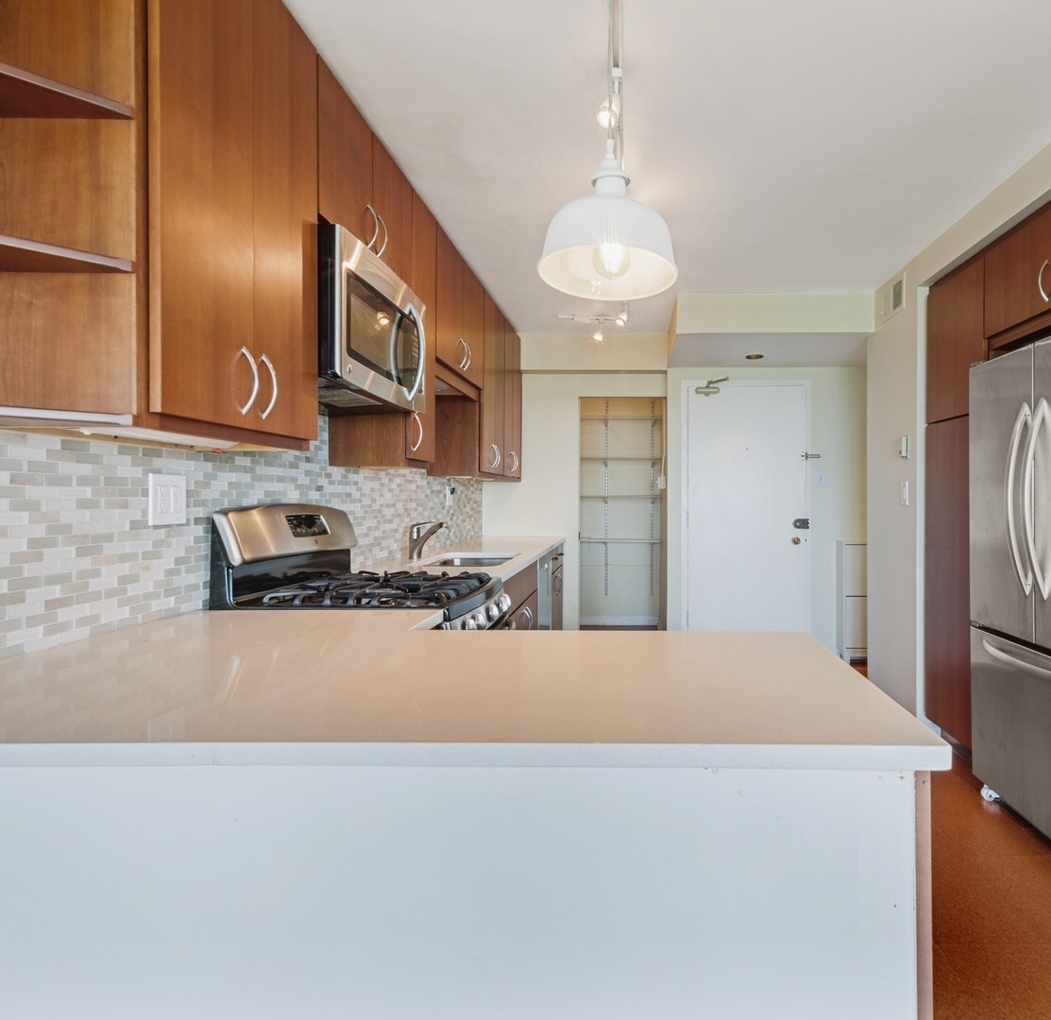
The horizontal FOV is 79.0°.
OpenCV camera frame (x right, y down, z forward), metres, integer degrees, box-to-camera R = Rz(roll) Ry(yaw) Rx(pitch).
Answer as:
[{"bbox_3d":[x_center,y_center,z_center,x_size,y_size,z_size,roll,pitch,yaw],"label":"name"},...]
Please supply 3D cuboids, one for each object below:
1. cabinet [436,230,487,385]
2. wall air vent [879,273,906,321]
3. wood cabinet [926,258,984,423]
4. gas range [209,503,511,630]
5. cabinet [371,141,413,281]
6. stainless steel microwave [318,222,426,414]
[{"bbox_3d":[-0.474,-0.970,3.257,0.335,0.597,0.870,0,1,10],"label":"cabinet"},{"bbox_3d":[2.024,-1.156,3.515,0.025,0.190,0.371,0,1,10],"label":"wall air vent"},{"bbox_3d":[2.281,-0.752,2.919,0.590,0.642,0.548,0,1,10],"label":"wood cabinet"},{"bbox_3d":[-0.471,0.583,2.157,0.705,1.209,0.774,0,1,10],"label":"gas range"},{"bbox_3d":[-0.635,-1.043,2.339,0.335,0.429,0.397,0,1,10],"label":"cabinet"},{"bbox_3d":[-0.621,-0.585,2.158,0.415,0.422,0.768,0,1,10],"label":"stainless steel microwave"}]

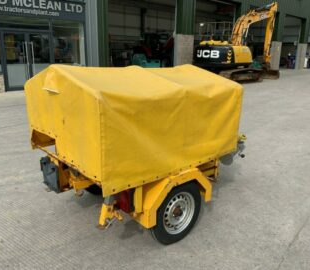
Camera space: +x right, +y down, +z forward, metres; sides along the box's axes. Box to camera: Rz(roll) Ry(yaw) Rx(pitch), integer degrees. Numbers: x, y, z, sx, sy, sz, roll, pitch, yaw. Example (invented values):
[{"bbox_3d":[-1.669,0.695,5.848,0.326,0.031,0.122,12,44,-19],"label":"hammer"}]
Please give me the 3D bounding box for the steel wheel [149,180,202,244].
[{"bbox_3d":[0.163,0.629,2.522,0.580,0.580,0.155,-11,18,-39],"label":"steel wheel"}]

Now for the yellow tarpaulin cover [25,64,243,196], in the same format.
[{"bbox_3d":[-0.195,-0.226,2.755,1.450,0.809,1.305,-11,18,-39],"label":"yellow tarpaulin cover"}]

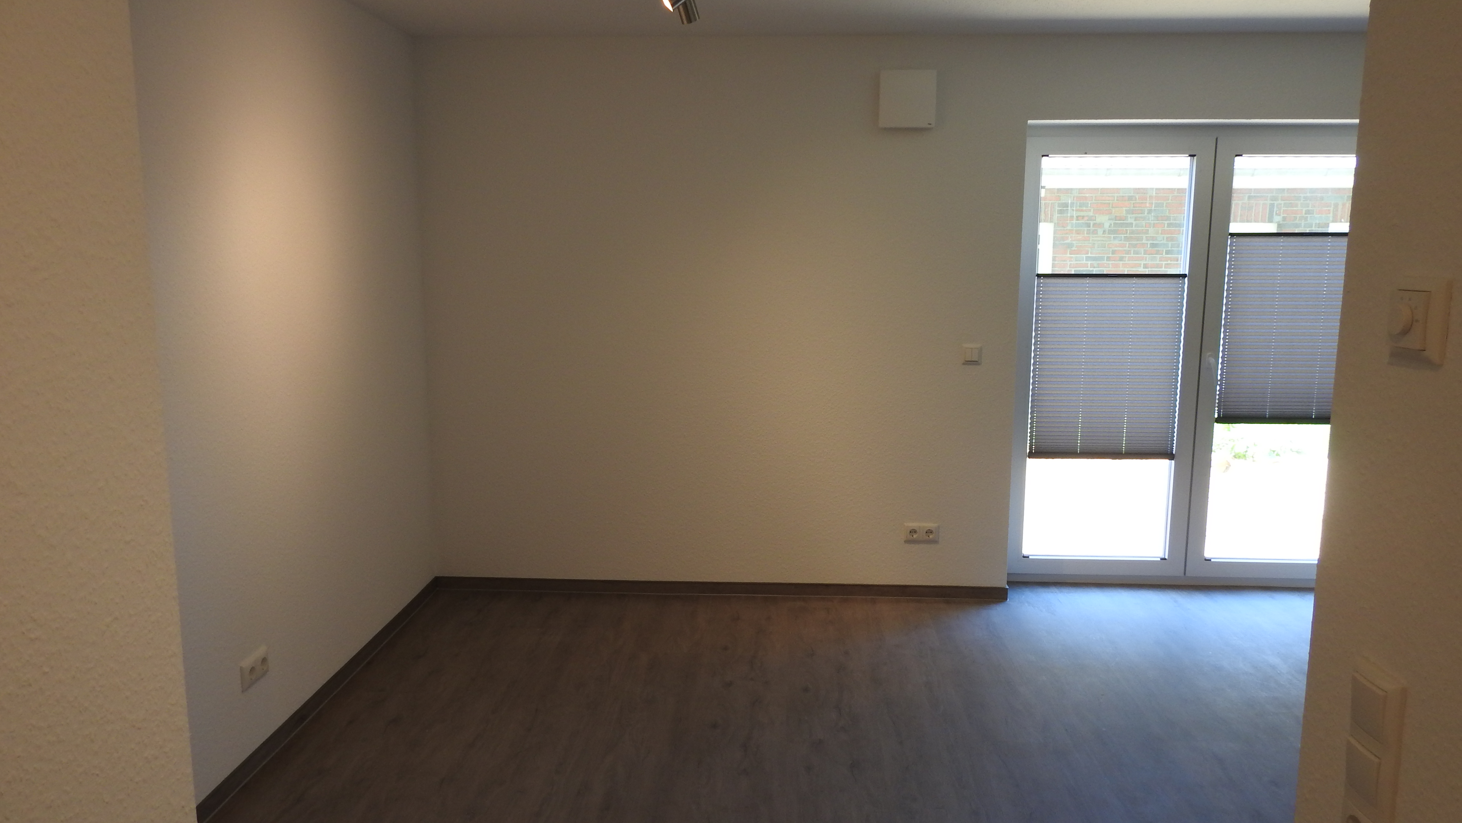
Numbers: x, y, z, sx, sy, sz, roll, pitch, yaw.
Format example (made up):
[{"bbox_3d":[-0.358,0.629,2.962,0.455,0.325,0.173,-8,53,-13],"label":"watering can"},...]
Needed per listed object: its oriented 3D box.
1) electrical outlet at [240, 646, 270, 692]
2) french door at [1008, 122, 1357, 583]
[{"bbox_3d":[-1.434,0.780,3.069,0.013,0.082,0.153,1,9,3],"label":"electrical outlet"},{"bbox_3d":[2.090,-0.213,4.555,1.690,2.060,0.090,1,9,3],"label":"french door"}]

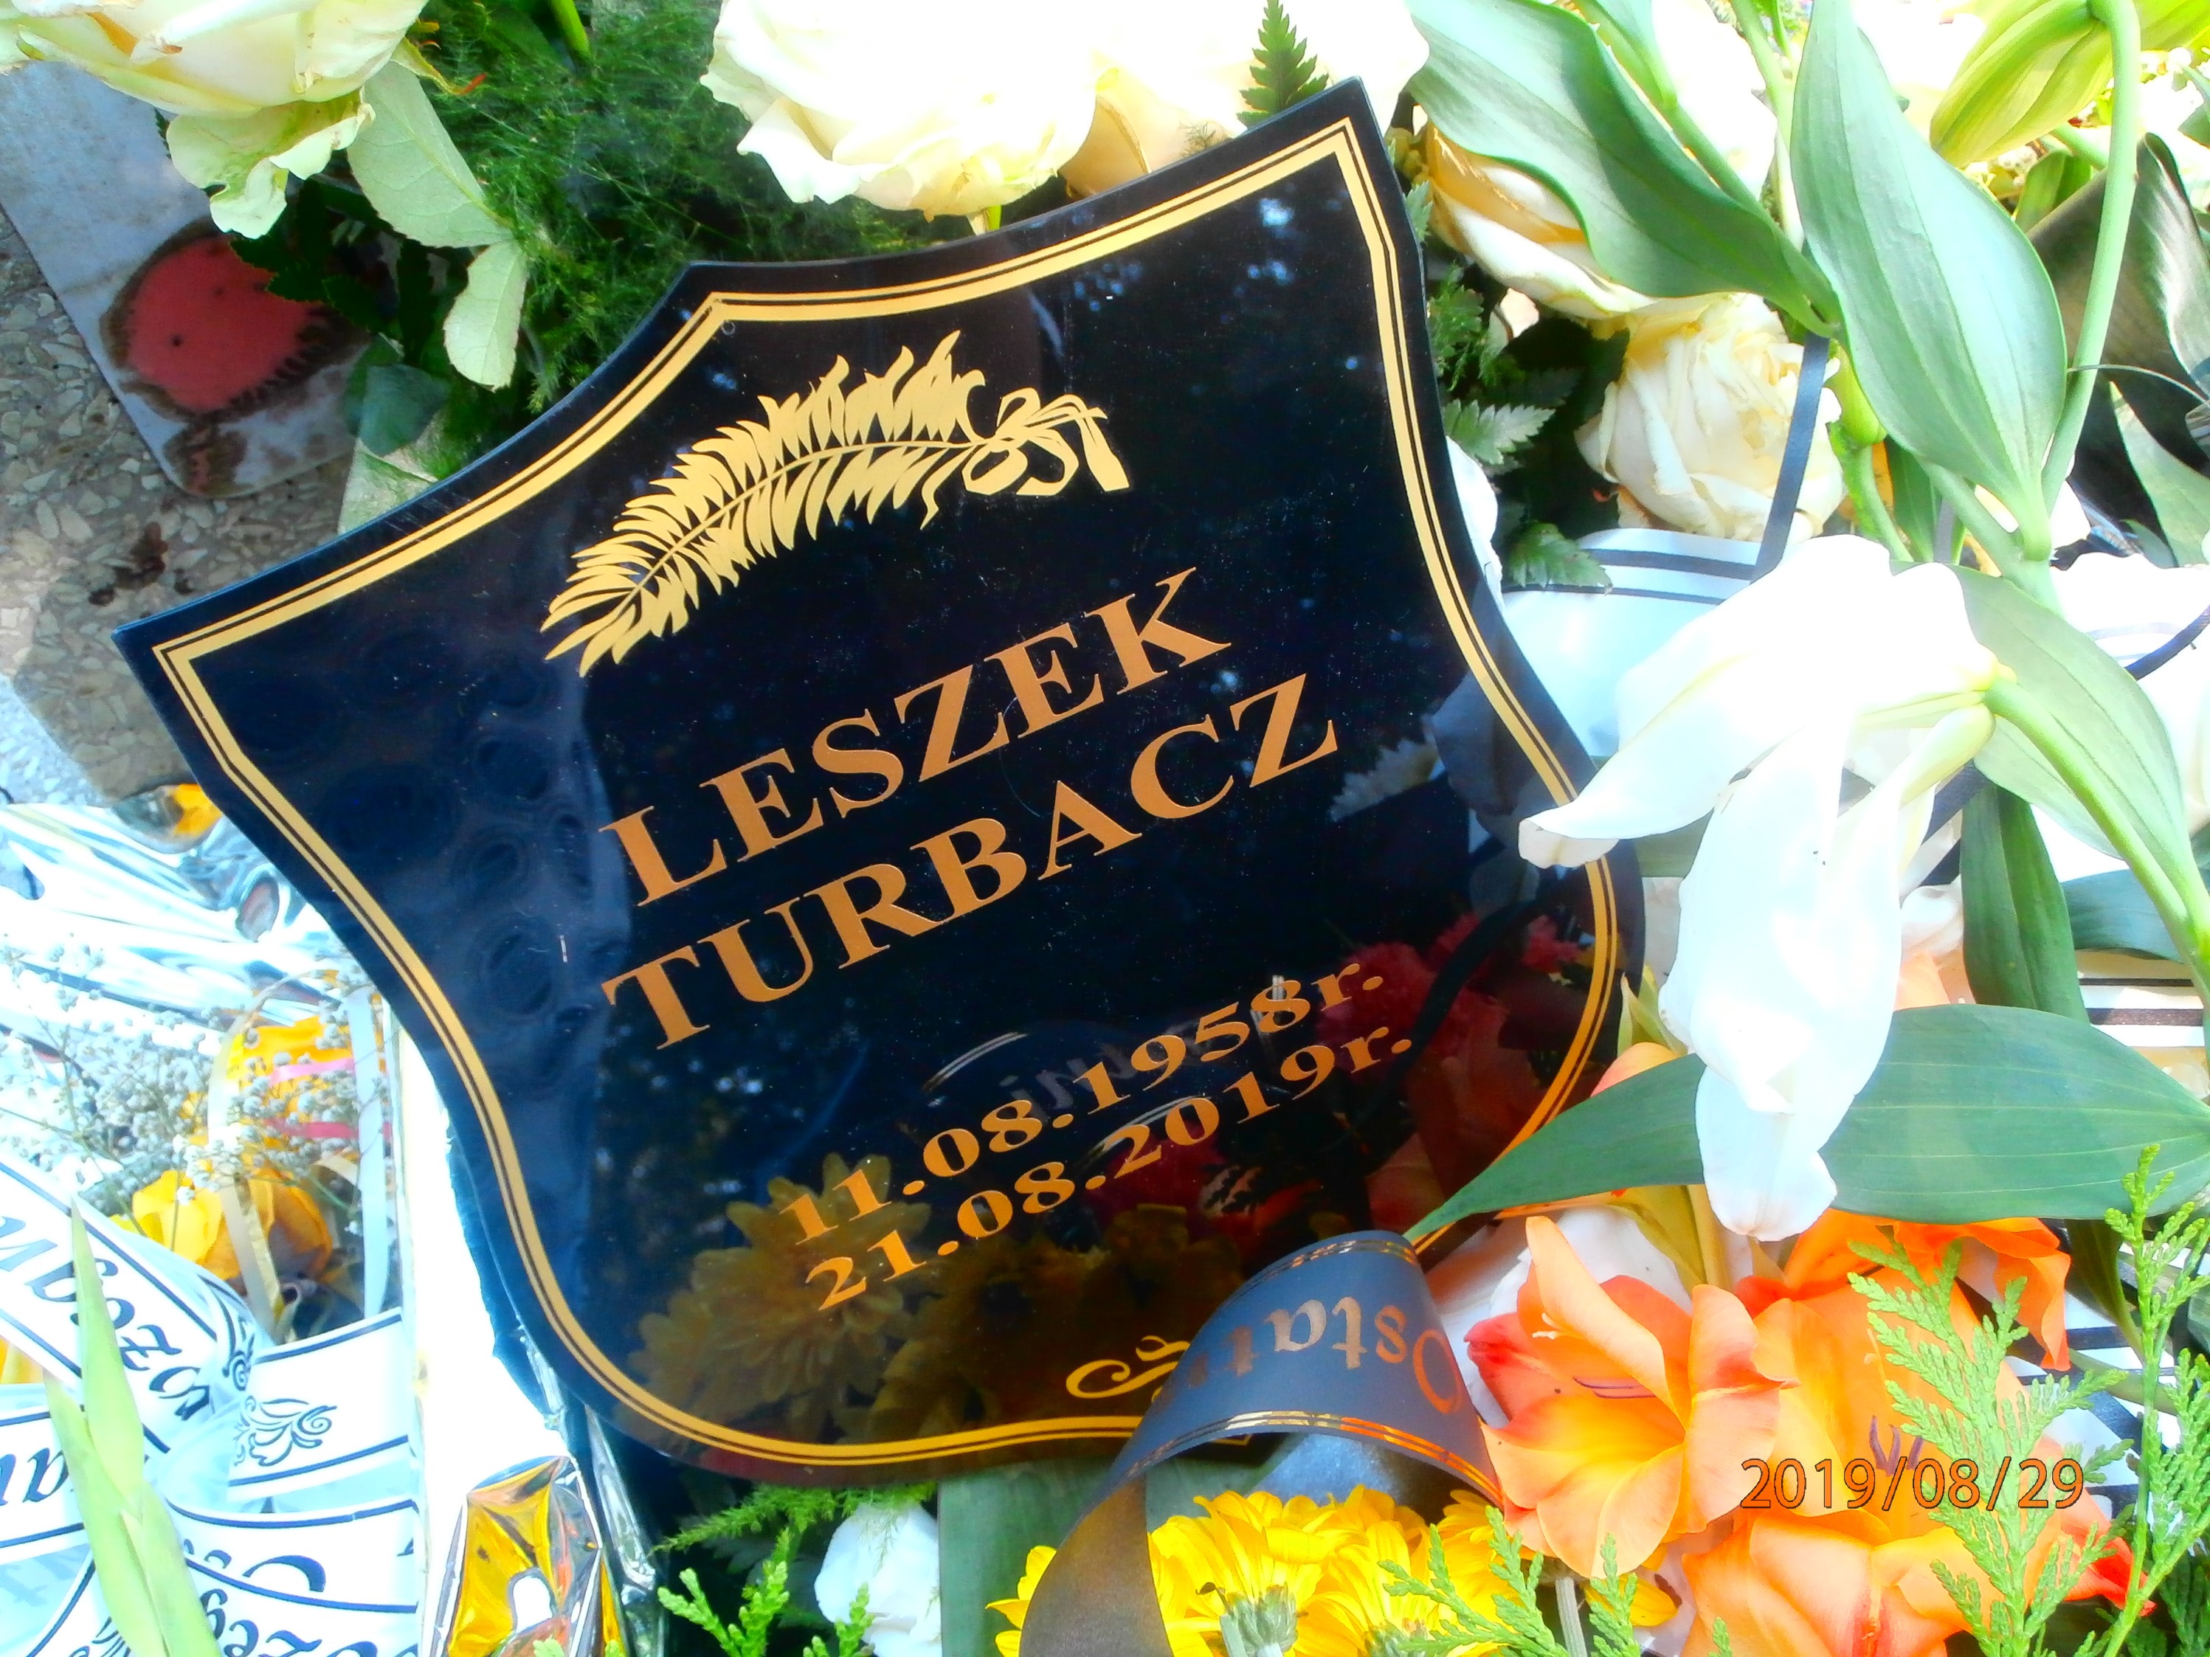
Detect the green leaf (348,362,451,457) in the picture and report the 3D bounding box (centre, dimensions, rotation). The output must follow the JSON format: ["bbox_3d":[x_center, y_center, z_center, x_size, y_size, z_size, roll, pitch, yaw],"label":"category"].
[{"bbox_3d":[-0.195,-0.116,0.670,0.024,0.008,0.027,19,90,7],"label":"green leaf"}]

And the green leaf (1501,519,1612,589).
[{"bbox_3d":[0.117,-0.071,0.630,0.029,0.008,0.016,23,70,6],"label":"green leaf"}]

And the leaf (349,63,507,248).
[{"bbox_3d":[-0.168,-0.166,0.600,0.030,0.012,0.055,-31,77,-26],"label":"leaf"}]

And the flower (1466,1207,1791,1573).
[{"bbox_3d":[0.121,0.131,0.560,0.066,0.060,0.070,22,86,40],"label":"flower"}]

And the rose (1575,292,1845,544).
[{"bbox_3d":[0.160,-0.108,0.640,0.066,0.058,0.061,-18,83,-27],"label":"rose"}]

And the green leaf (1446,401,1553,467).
[{"bbox_3d":[0.104,-0.104,0.640,0.030,0.007,0.016,-13,74,-11],"label":"green leaf"}]

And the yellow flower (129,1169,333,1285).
[{"bbox_3d":[-0.252,0.116,0.700,0.055,0.050,0.040,-11,68,-11],"label":"yellow flower"}]

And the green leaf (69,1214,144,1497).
[{"bbox_3d":[-0.231,0.122,0.560,0.016,0.010,0.068,-13,90,-15],"label":"green leaf"}]

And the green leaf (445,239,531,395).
[{"bbox_3d":[-0.156,-0.129,0.610,0.019,0.039,0.008,8,11,-10],"label":"green leaf"}]

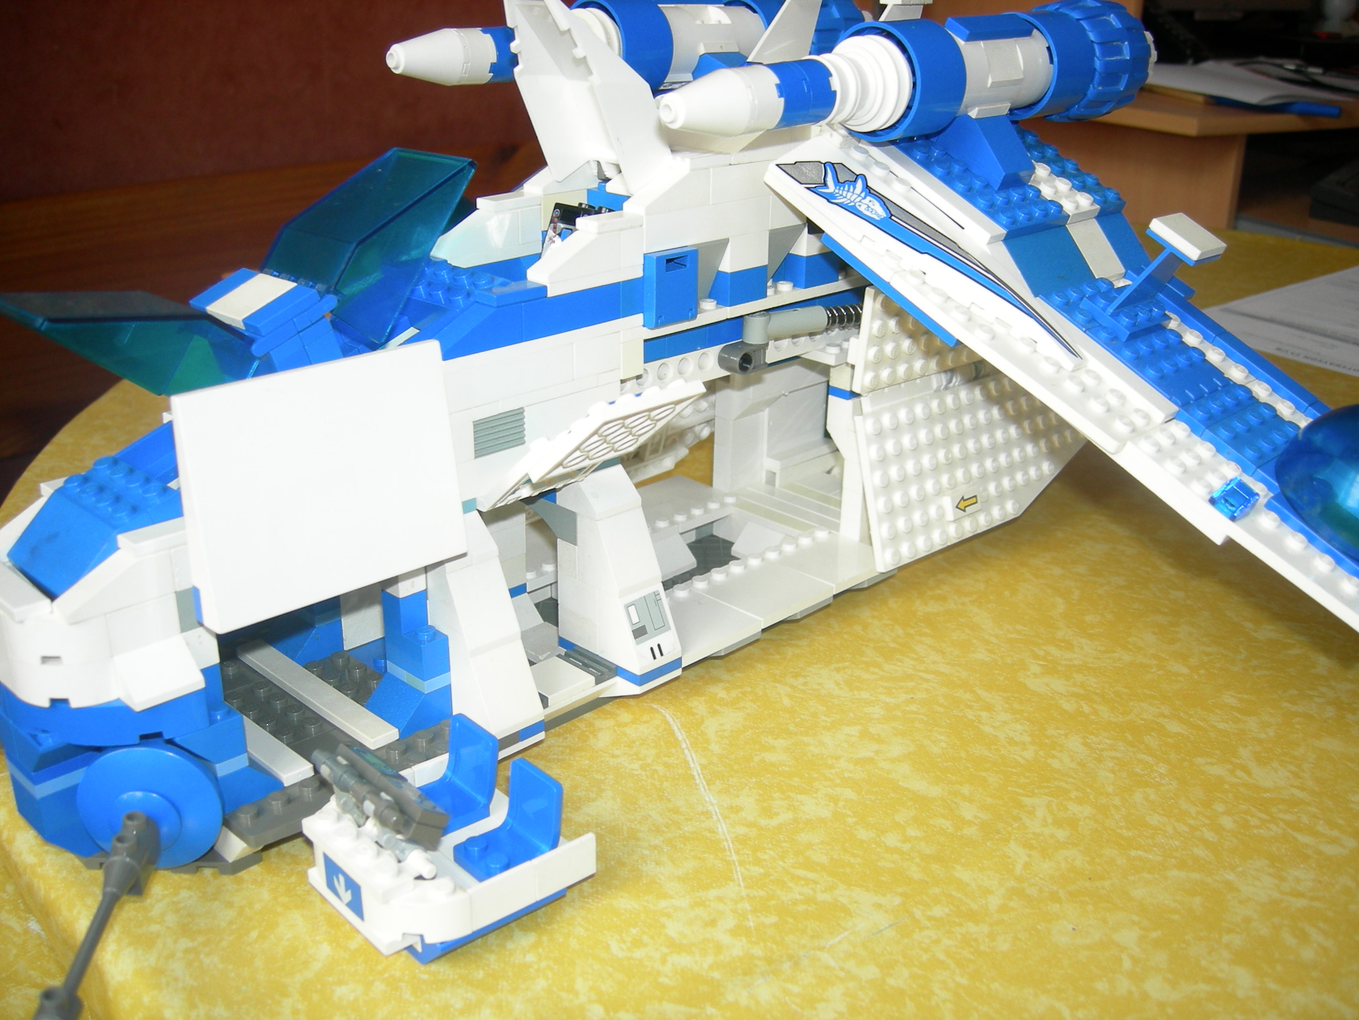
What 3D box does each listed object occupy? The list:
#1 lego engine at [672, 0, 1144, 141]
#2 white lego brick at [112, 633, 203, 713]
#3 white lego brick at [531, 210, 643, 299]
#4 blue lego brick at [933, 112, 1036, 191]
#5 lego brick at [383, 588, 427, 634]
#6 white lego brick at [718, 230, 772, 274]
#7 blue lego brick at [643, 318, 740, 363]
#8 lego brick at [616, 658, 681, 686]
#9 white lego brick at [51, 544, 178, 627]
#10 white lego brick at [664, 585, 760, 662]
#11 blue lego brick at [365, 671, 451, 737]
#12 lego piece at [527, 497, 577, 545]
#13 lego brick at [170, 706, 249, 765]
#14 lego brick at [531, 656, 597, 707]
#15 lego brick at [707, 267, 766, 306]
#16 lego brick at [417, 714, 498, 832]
[{"bbox_3d":[0.067,-0.112,0.367,0.035,0.035,0.203,19,29,40],"label":"lego engine"},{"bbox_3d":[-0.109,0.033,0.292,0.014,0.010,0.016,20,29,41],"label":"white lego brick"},{"bbox_3d":[-0.023,-0.064,0.353,0.008,0.016,0.032,21,29,41],"label":"white lego brick"},{"bbox_3d":[0.088,-0.103,0.397,0.016,0.013,0.024,-22,57,-41],"label":"blue lego brick"},{"bbox_3d":[-0.066,0.024,0.343,0.008,0.010,0.008,20,29,41],"label":"lego brick"},{"bbox_3d":[0.016,-0.073,0.393,0.010,0.010,0.016,21,29,41],"label":"white lego brick"},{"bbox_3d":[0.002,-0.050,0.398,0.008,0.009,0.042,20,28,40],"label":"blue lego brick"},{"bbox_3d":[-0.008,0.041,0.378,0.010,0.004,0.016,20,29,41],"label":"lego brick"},{"bbox_3d":[-0.121,0.015,0.302,0.008,0.010,0.024,21,29,41],"label":"white lego brick"},{"bbox_3d":[0.001,0.032,0.401,0.032,0.005,0.032,20,29,41],"label":"white lego brick"},{"bbox_3d":[-0.068,0.048,0.355,0.016,0.010,0.016,20,28,40],"label":"blue lego brick"},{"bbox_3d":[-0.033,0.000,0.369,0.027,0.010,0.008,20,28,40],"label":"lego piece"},{"bbox_3d":[-0.106,0.050,0.311,0.012,0.010,0.016,20,28,40],"label":"lego brick"},{"bbox_3d":[-0.033,0.044,0.368,0.016,0.003,0.016,21,29,41],"label":"lego brick"},{"bbox_3d":[0.016,-0.064,0.397,0.010,0.010,0.016,21,29,41],"label":"lego brick"},{"bbox_3d":[-0.054,0.062,0.328,0.019,0.020,0.016,-18,28,-39],"label":"lego brick"}]

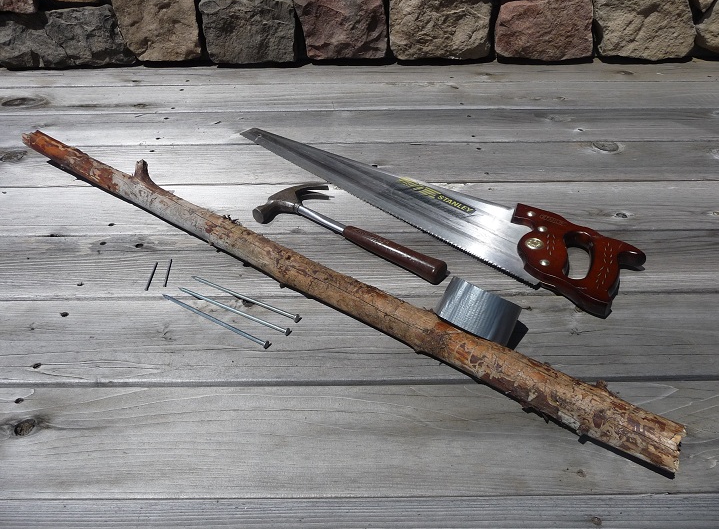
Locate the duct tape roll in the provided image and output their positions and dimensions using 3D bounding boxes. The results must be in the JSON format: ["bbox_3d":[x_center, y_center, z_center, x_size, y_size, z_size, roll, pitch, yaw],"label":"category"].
[{"bbox_3d":[0.142,0.055,0.690,0.090,0.048,0.090,24,3,-2],"label":"duct tape roll"}]

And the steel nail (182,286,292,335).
[{"bbox_3d":[-0.167,0.058,0.758,0.182,0.011,0.011,18,44,23],"label":"steel nail"}]

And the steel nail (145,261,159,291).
[{"bbox_3d":[-0.289,0.016,0.811,0.004,0.004,0.061,-1,40,-1],"label":"steel nail"}]

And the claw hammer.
[{"bbox_3d":[-0.007,-0.050,0.868,0.314,0.029,0.123,27,47,28],"label":"claw hammer"}]

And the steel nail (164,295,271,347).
[{"bbox_3d":[-0.188,0.070,0.745,0.181,0.011,0.011,20,44,25],"label":"steel nail"}]

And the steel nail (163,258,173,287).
[{"bbox_3d":[-0.268,0.012,0.817,0.004,0.004,0.061,-4,40,-4],"label":"steel nail"}]

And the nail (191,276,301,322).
[{"bbox_3d":[-0.156,0.043,0.776,0.178,0.011,0.011,19,44,23],"label":"nail"}]

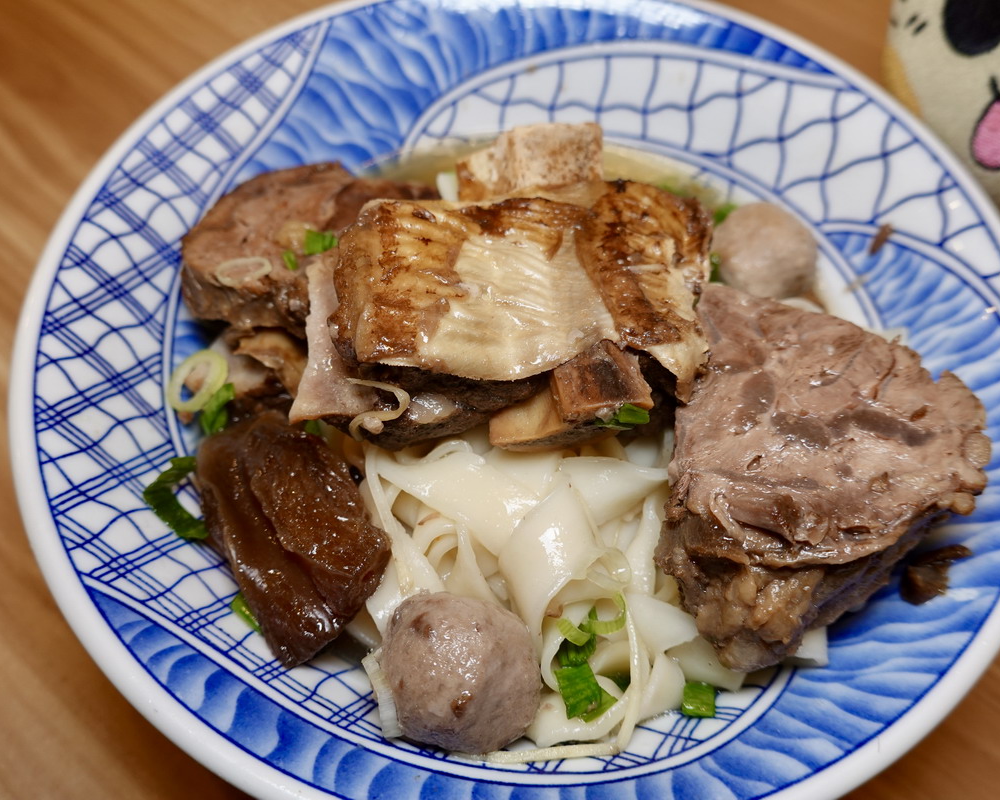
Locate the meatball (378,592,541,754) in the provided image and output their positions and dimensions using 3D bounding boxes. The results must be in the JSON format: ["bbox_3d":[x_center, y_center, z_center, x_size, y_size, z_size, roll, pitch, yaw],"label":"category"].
[{"bbox_3d":[-0.008,0.057,0.167,0.033,0.032,0.033,0,61,0],"label":"meatball"}]

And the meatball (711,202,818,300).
[{"bbox_3d":[0.079,-0.044,0.238,0.032,0.031,0.032,0,61,0],"label":"meatball"}]

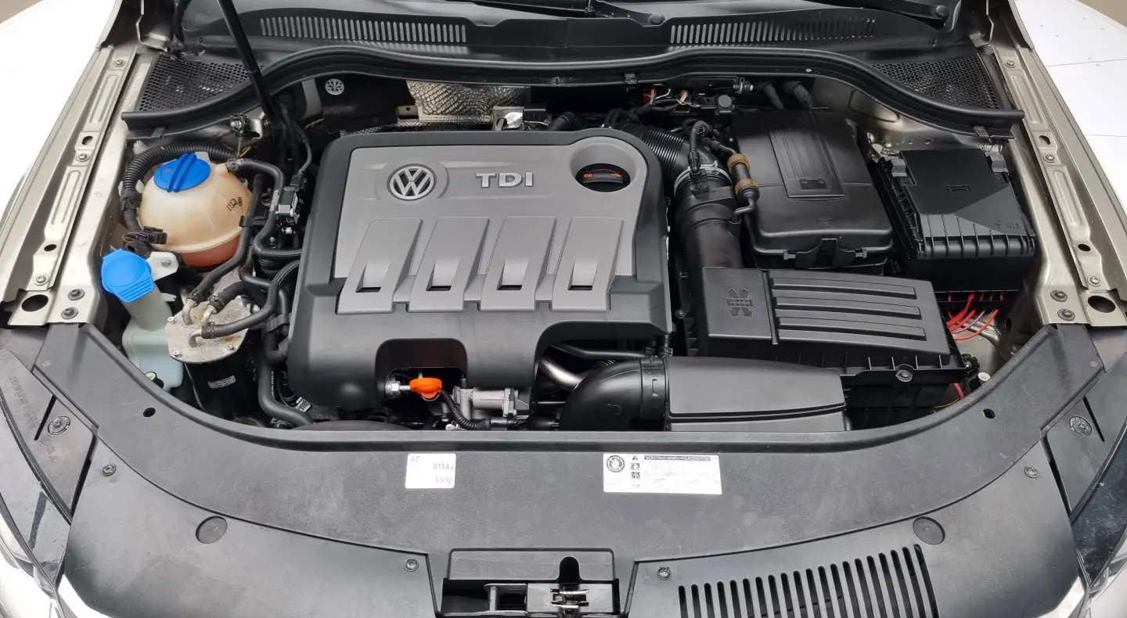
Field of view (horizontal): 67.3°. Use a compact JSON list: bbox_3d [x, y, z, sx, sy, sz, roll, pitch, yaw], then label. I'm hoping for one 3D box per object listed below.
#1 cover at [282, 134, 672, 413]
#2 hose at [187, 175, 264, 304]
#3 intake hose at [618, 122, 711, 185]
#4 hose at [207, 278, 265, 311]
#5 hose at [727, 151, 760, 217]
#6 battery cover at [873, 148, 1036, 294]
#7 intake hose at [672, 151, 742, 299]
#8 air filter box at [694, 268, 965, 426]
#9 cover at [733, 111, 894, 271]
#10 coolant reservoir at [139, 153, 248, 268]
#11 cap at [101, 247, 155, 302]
[{"bbox_3d":[-0.097,-0.062,1.140,0.465,0.145,0.365,0,53,0],"label":"cover"},{"bbox_3d":[-0.472,-0.100,1.190,0.065,0.050,0.175,3,58,2],"label":"hose"},{"bbox_3d":[0.149,-0.233,1.260,0.125,0.070,0.070,34,60,23],"label":"intake hose"},{"bbox_3d":[-0.437,-0.019,1.130,0.075,0.030,0.035,-11,49,-10],"label":"hose"},{"bbox_3d":[0.251,-0.173,1.180,0.040,0.042,0.085,-5,68,-2],"label":"hose"},{"bbox_3d":[0.562,-0.131,1.240,0.178,0.115,0.200,3,53,2],"label":"battery cover"},{"bbox_3d":[0.195,-0.115,1.170,0.075,0.085,0.200,-2,56,-1],"label":"intake hose"},{"bbox_3d":[0.336,0.051,1.135,0.330,0.160,0.170,3,53,2],"label":"air filter box"},{"bbox_3d":[0.358,-0.179,1.255,0.192,0.100,0.275,0,52,0],"label":"cover"},{"bbox_3d":[-0.521,-0.140,1.195,0.146,0.150,0.146,0,53,0],"label":"coolant reservoir"},{"bbox_3d":[-0.576,-0.045,1.120,0.065,0.040,0.065,-16,53,-12],"label":"cap"}]

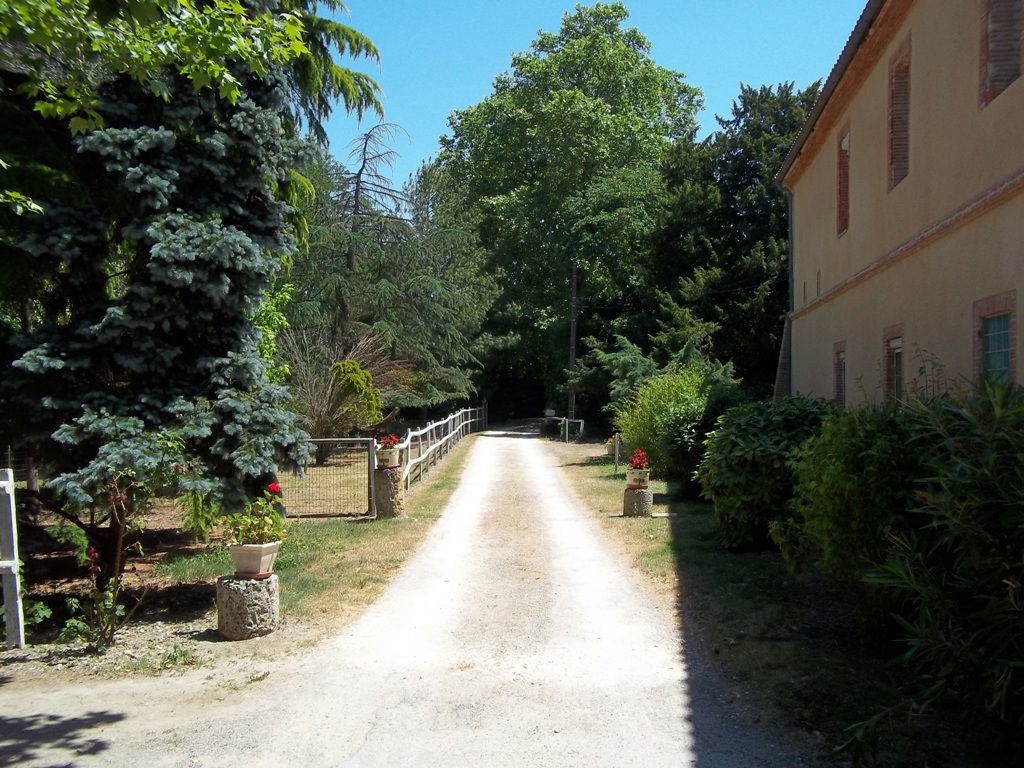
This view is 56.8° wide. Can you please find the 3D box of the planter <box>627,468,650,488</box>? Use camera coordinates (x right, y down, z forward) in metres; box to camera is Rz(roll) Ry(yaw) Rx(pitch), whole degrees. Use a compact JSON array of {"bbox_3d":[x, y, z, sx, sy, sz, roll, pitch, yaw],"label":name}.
[{"bbox_3d":[1.761,1.306,13.180,0.320,0.260,0.310,0,-1,0],"label":"planter"}]

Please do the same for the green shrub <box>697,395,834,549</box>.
[{"bbox_3d":[3.085,0.967,11.386,1.800,1.680,1.900,0,-1,0],"label":"green shrub"}]

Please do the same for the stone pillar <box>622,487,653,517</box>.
[{"bbox_3d":[1.747,1.636,13.175,0.400,0.400,0.390,0,-1,0],"label":"stone pillar"}]

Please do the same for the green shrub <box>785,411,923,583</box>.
[{"bbox_3d":[3.314,0.981,9.185,1.450,1.580,1.600,0,-1,0],"label":"green shrub"}]

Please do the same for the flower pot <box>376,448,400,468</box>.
[{"bbox_3d":[-1.720,1.016,13.185,0.320,0.260,0.310,0,-1,0],"label":"flower pot"}]

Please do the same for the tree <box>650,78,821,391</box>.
[{"bbox_3d":[7.194,-3.738,30.065,6.200,11.700,6.200,0,-1,0],"label":"tree"}]

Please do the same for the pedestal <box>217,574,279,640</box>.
[{"bbox_3d":[-1.834,1.533,6.576,0.420,0.390,0.420,0,-1,0],"label":"pedestal"}]

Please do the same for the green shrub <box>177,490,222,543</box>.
[{"bbox_3d":[-3.492,1.483,10.577,0.480,0.620,0.460,0,-1,0],"label":"green shrub"}]

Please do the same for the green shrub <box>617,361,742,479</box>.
[{"bbox_3d":[3.530,0.701,20.191,2.600,2.500,2.500,0,-1,0],"label":"green shrub"}]

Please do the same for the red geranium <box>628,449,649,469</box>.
[{"bbox_3d":[1.755,1.031,13.185,0.280,0.290,0.280,0,-1,0],"label":"red geranium"}]

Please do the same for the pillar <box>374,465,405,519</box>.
[{"bbox_3d":[-1.712,1.486,13.177,0.400,0.700,0.390,0,-1,0],"label":"pillar"}]

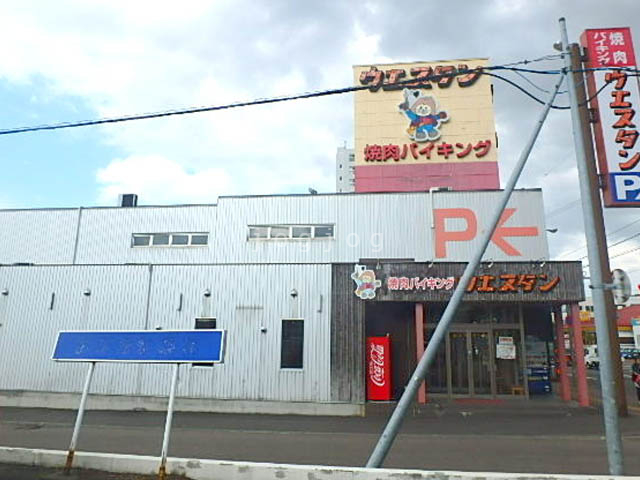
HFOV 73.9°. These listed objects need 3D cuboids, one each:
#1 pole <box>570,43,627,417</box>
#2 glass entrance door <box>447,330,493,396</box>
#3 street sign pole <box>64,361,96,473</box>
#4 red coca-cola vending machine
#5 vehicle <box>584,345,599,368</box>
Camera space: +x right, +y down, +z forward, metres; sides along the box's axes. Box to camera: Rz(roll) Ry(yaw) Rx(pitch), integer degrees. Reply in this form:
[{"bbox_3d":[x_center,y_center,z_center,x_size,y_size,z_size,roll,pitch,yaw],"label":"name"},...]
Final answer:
[{"bbox_3d":[7.923,-0.814,12.200,0.270,10.940,0.270,0,-12,6],"label":"pole"},{"bbox_3d":[4.878,4.051,13.944,1.420,2.050,0.100,-1,-12,6],"label":"glass entrance door"},{"bbox_3d":[-3.576,2.562,6.406,0.070,1.580,0.070,0,-24,6],"label":"street sign pole"},{"bbox_3d":[1.849,4.002,13.378,0.750,1.830,1.000,-1,-12,6],"label":"red coca-cola vending machine"},{"bbox_3d":[19.472,7.966,29.000,3.400,1.750,1.500,-1,-12,6],"label":"vehicle"}]

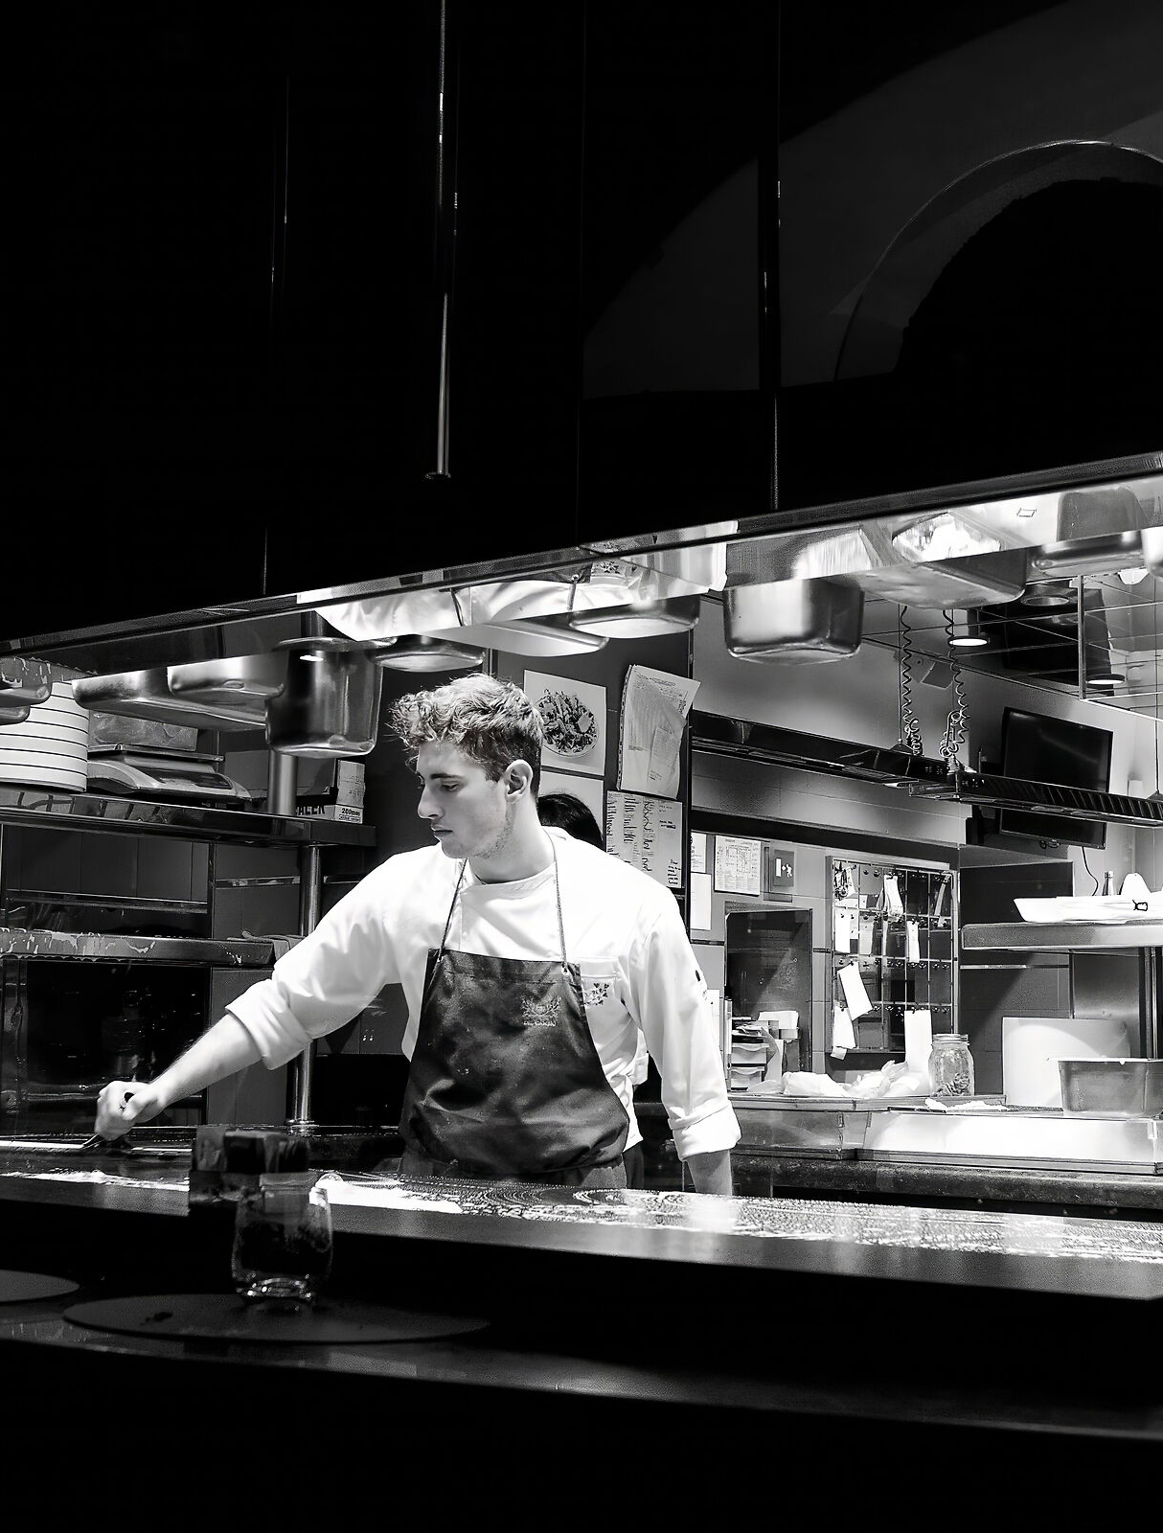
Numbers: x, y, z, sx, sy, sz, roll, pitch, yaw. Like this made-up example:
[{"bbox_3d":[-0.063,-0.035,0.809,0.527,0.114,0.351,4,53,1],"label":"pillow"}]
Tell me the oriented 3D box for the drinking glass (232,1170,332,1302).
[{"bbox_3d":[-0.260,0.414,1.896,0.087,0.097,0.087,1,-8,0],"label":"drinking glass"}]

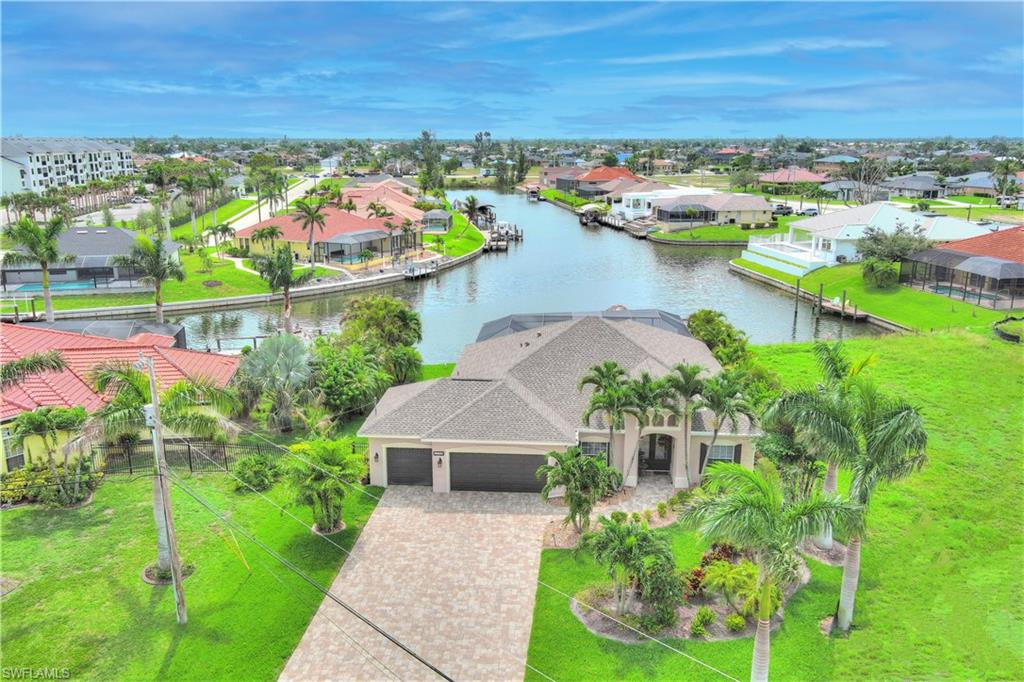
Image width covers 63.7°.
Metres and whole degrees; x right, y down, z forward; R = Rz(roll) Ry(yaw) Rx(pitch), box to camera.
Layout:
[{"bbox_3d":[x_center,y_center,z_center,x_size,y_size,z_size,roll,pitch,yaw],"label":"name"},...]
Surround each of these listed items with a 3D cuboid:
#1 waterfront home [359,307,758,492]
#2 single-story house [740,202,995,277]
[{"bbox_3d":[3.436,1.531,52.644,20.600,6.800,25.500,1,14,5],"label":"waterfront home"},{"bbox_3d":[52.600,-15.602,119.032,31.500,8.200,23.000,-1,14,-5],"label":"single-story house"}]

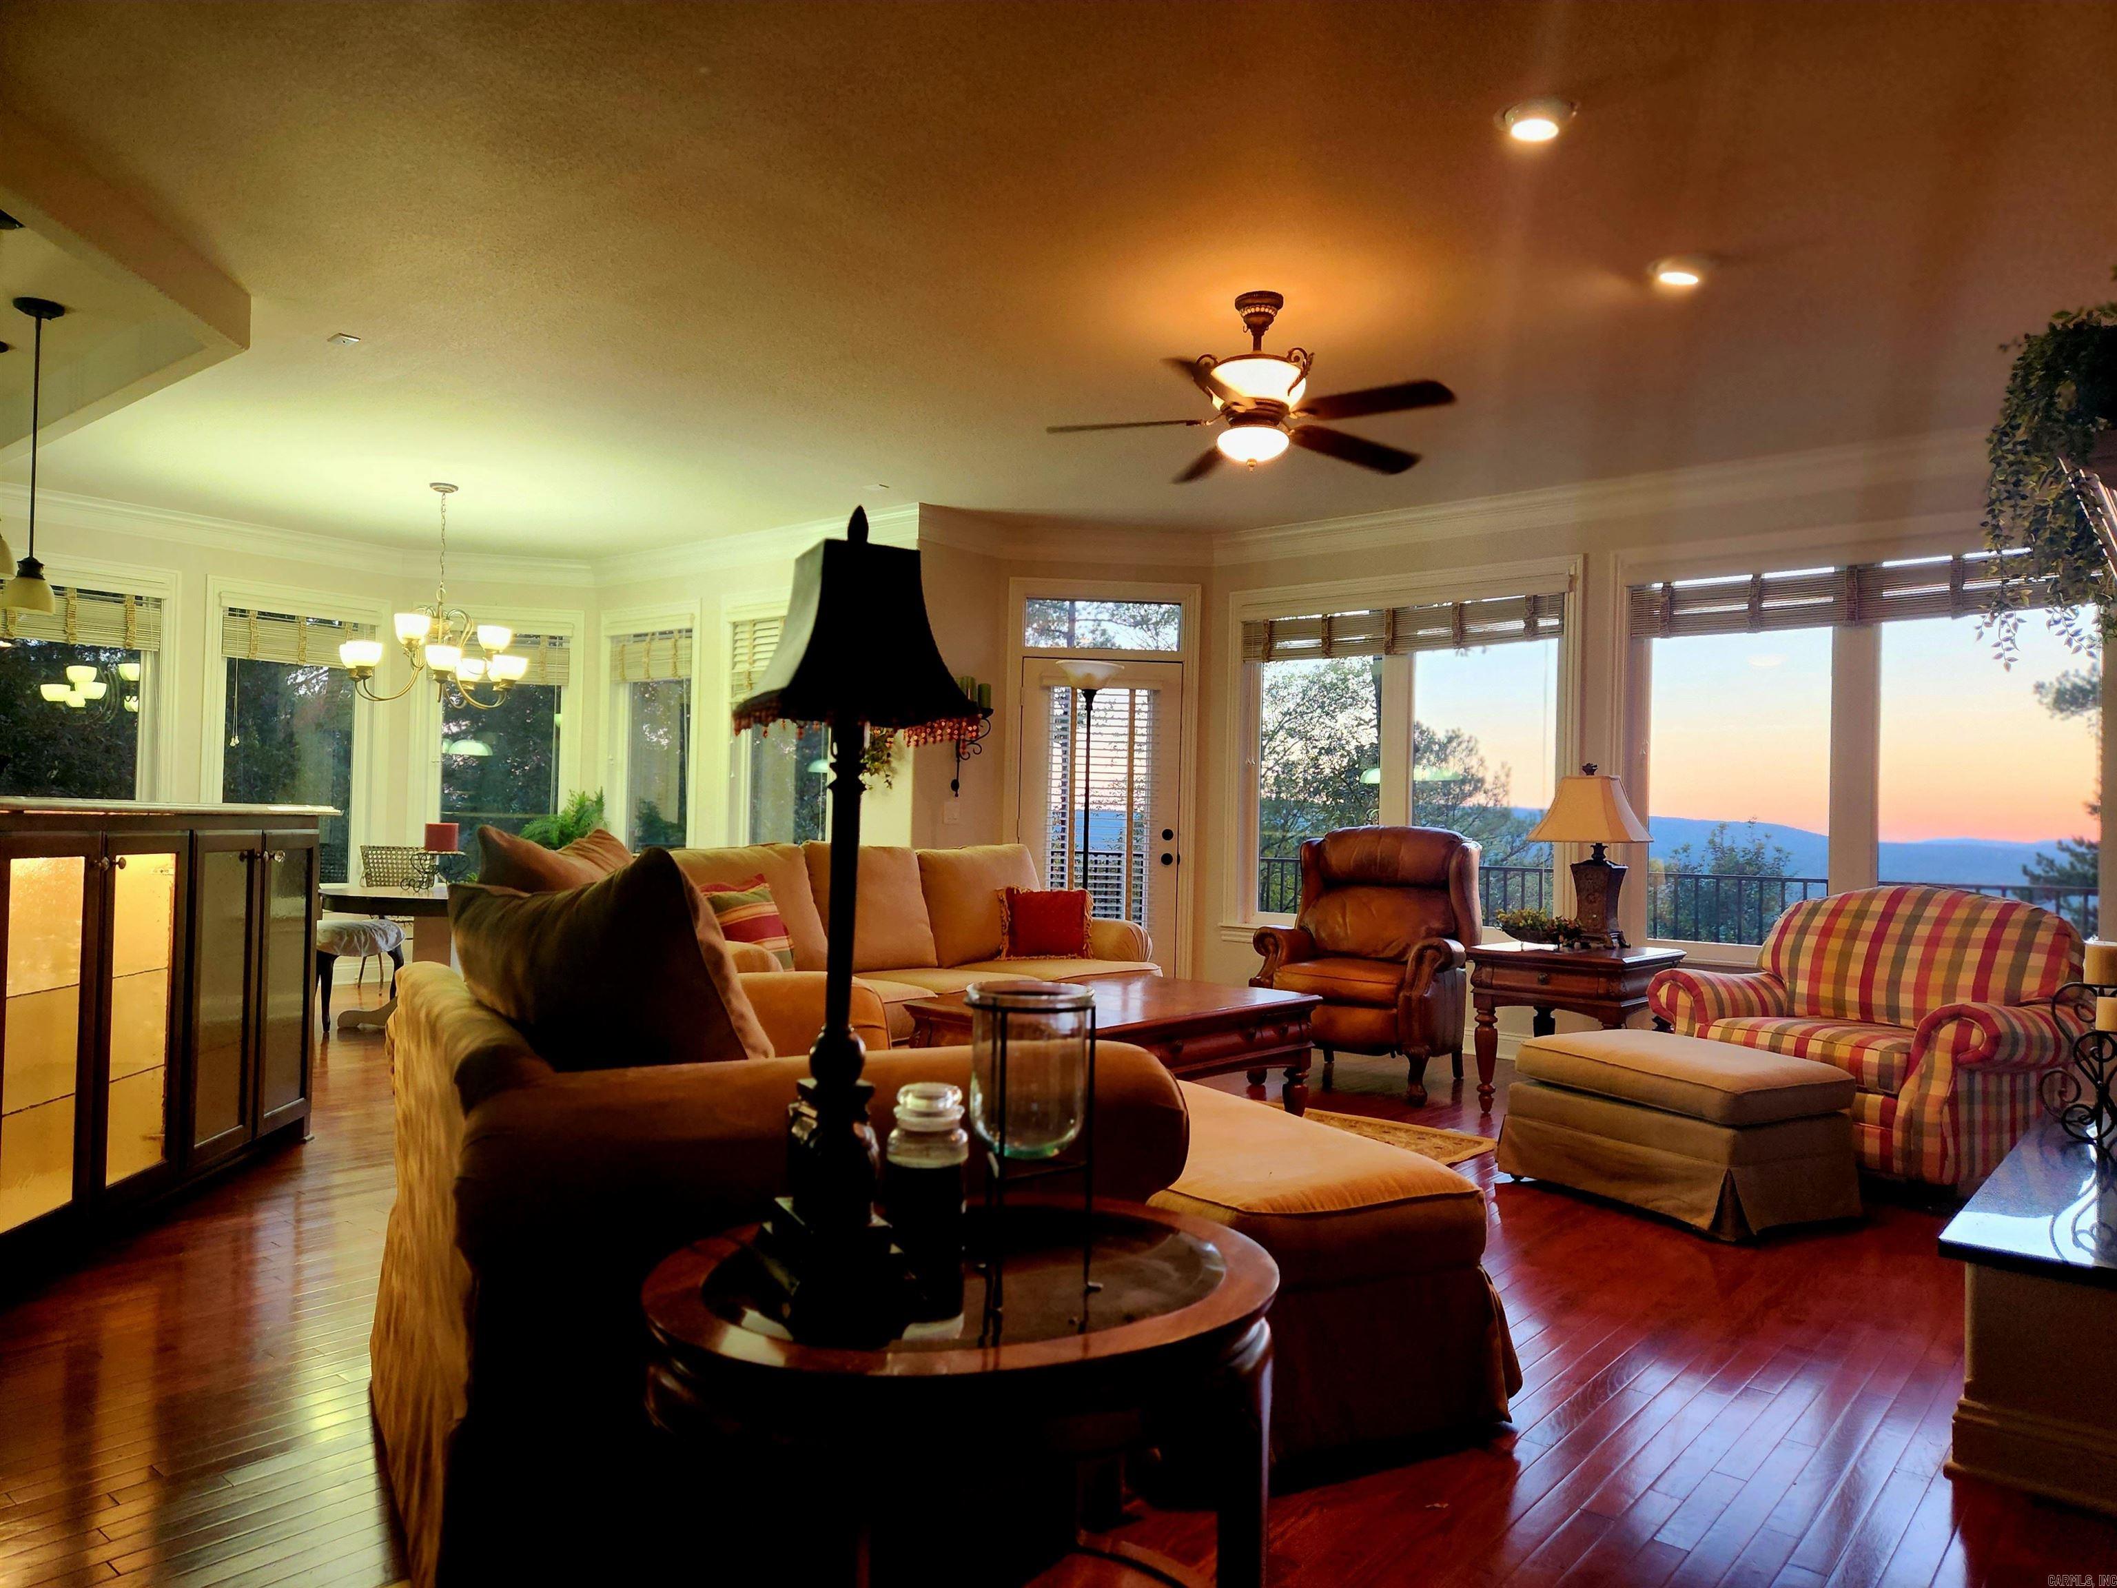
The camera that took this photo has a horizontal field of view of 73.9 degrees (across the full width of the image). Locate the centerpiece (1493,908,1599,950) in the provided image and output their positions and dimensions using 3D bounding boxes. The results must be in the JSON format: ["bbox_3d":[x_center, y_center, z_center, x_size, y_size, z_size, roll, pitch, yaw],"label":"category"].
[{"bbox_3d":[2.002,0.543,5.780,0.400,0.170,0.220,0,-1,40],"label":"centerpiece"}]

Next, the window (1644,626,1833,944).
[{"bbox_3d":[3.013,-0.068,6.287,0.790,1.490,0.090,0,-1,42],"label":"window"}]

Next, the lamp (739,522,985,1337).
[{"bbox_3d":[-0.229,0.120,1.597,0.220,0.885,0.240,2,-1,-27],"label":"lamp"}]

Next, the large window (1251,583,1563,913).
[{"bbox_3d":[1.627,-0.121,6.888,1.800,1.600,0.100,1,-1,45],"label":"large window"}]

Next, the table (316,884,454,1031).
[{"bbox_3d":[-3.142,0.828,7.074,1.250,0.700,1.250,2,-1,-24],"label":"table"}]

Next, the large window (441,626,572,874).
[{"bbox_3d":[-3.685,-0.245,9.320,0.830,1.640,0.090,2,-1,-17],"label":"large window"}]

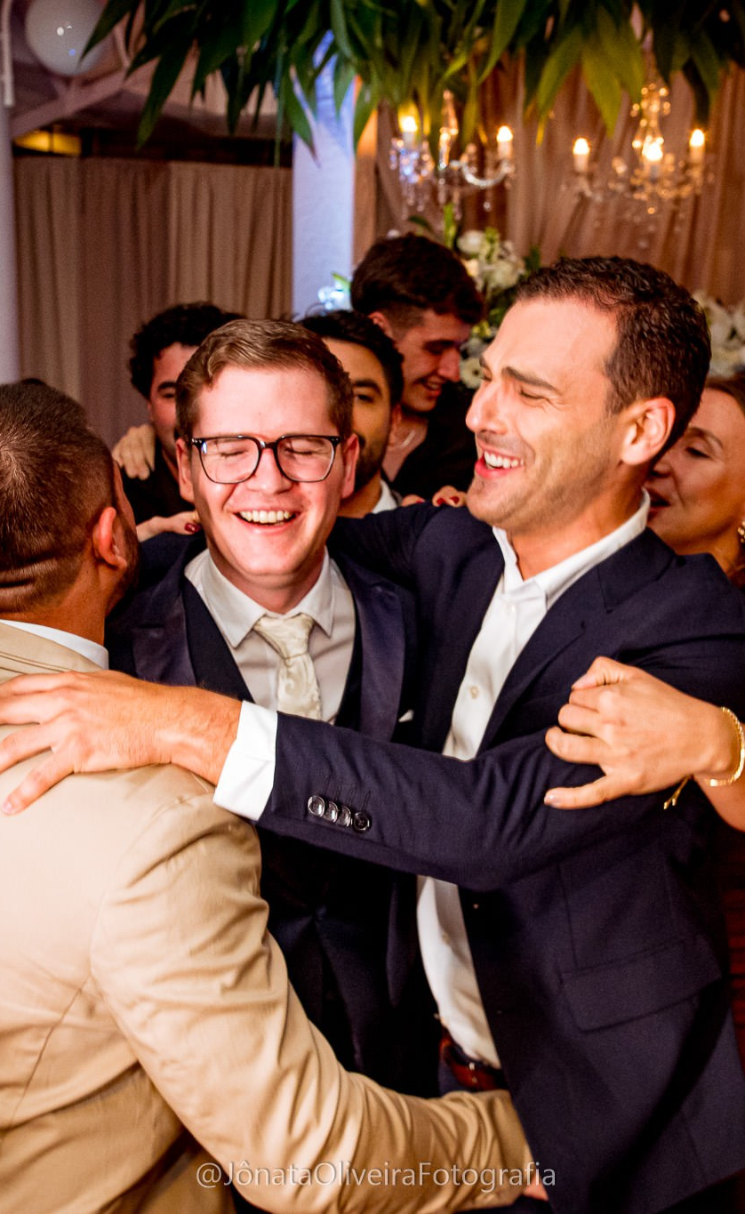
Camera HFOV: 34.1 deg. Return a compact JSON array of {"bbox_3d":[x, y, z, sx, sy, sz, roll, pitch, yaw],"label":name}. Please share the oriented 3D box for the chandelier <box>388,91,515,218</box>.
[{"bbox_3d":[0.215,-1.238,3.300,0.370,0.360,0.370,3,14,3],"label":"chandelier"}]

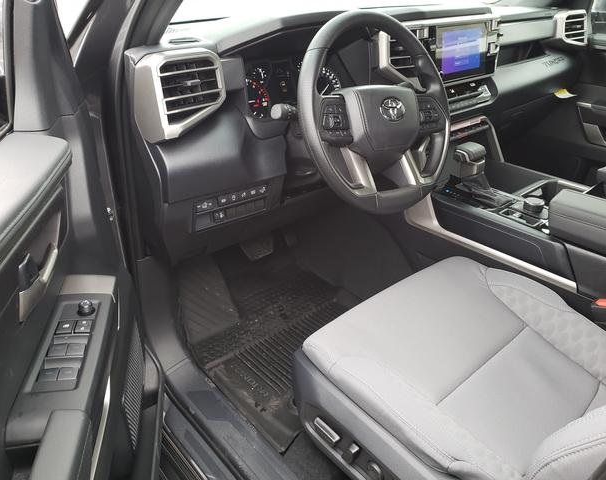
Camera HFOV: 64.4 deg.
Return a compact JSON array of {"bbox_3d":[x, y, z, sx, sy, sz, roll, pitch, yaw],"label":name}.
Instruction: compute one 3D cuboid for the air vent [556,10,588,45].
[{"bbox_3d":[0.879,-0.696,1.601,0.138,0.133,0.064,-22,35,-33],"label":"air vent"}]

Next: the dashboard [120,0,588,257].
[{"bbox_3d":[0.262,-0.402,1.370,1.556,0.492,0.433,-22,35,-33],"label":"dashboard"}]

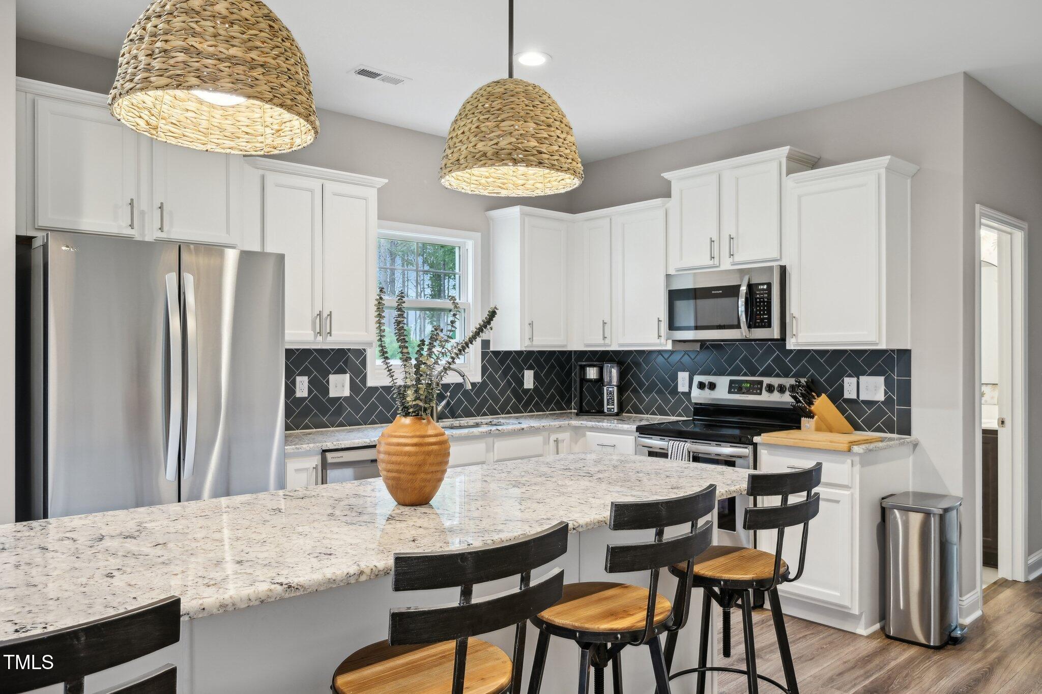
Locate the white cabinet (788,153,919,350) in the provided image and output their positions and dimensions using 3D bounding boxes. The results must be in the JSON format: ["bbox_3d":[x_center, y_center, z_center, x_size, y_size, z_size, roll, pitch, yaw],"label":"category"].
[{"bbox_3d":[1.761,-0.466,3.889,0.360,0.955,0.582,1,-1,-42],"label":"white cabinet"}]

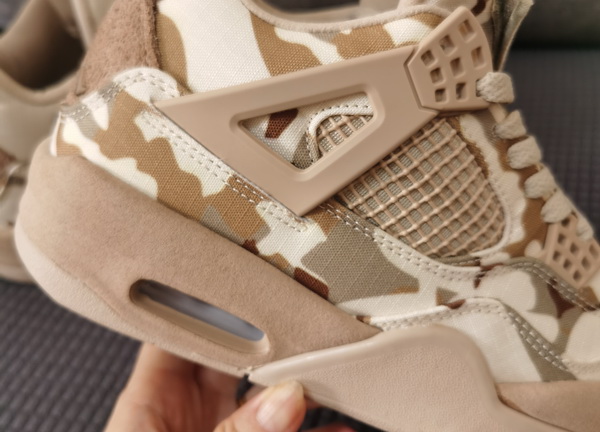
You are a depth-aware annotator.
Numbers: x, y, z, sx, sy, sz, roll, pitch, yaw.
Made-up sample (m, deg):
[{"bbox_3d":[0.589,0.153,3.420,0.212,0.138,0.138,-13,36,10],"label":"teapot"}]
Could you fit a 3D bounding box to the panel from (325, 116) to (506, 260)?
[{"bbox_3d":[0.039,-0.015,0.204,0.070,0.013,0.047,30,68,-7],"label":"panel"}]

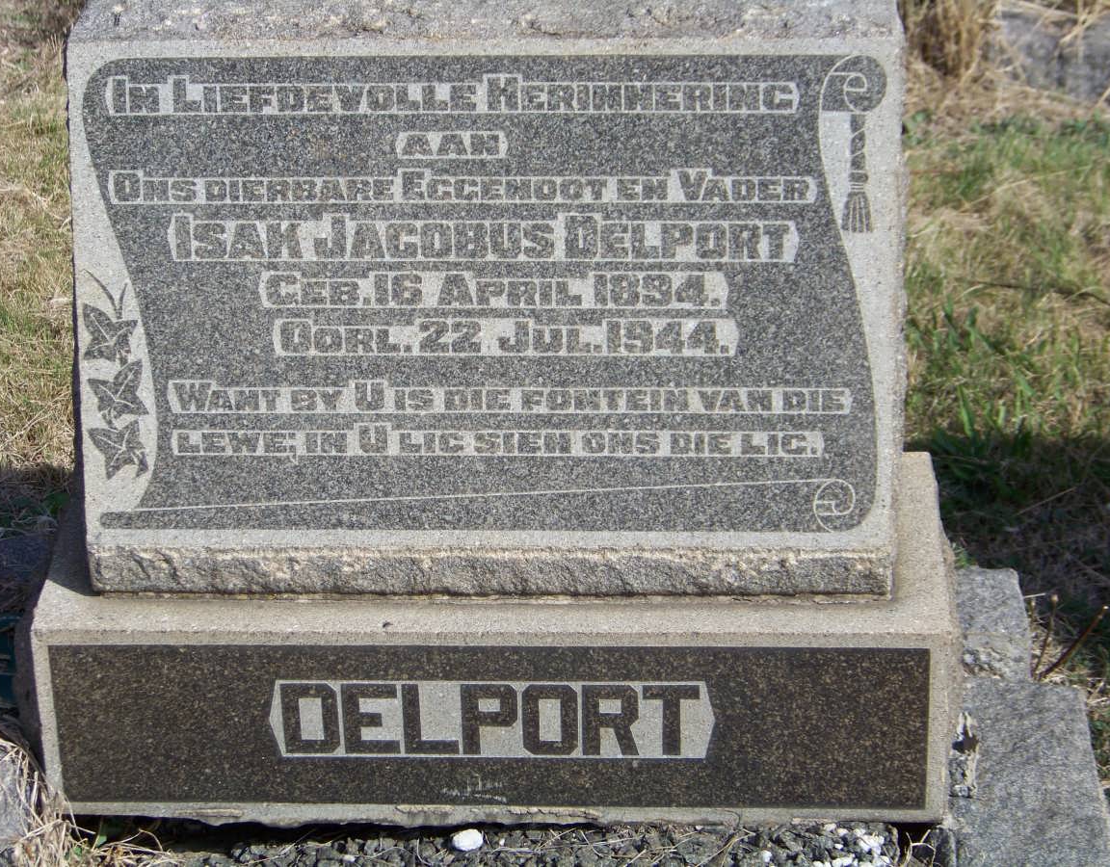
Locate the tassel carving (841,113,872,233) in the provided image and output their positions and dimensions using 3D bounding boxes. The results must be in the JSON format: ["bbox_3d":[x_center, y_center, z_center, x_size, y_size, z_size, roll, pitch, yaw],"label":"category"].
[{"bbox_3d":[0.263,-0.227,2.794,0.027,0.107,0.012,0,16,3],"label":"tassel carving"}]

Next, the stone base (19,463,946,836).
[{"bbox_3d":[-0.051,0.188,3.058,0.841,0.199,0.352,0,27,3],"label":"stone base"}]

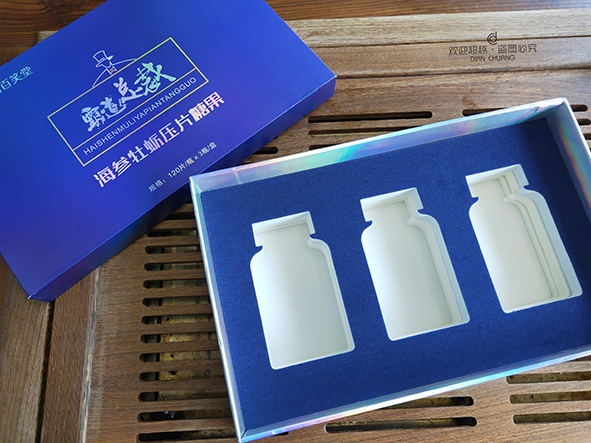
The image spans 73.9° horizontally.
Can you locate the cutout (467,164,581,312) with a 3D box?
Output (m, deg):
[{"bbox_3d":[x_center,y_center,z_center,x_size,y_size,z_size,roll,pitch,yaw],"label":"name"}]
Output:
[{"bbox_3d":[0.163,0.014,0.304,0.059,0.033,0.103,-13,76,-3],"label":"cutout"}]

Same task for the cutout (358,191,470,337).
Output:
[{"bbox_3d":[0.082,0.032,0.300,0.059,0.033,0.103,-13,76,-3],"label":"cutout"}]

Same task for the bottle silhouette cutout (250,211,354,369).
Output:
[{"bbox_3d":[0.001,0.050,0.296,0.059,0.033,0.103,-13,76,-3],"label":"bottle silhouette cutout"}]

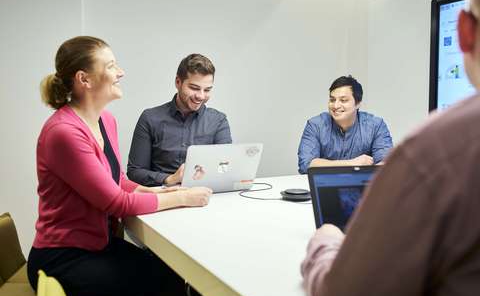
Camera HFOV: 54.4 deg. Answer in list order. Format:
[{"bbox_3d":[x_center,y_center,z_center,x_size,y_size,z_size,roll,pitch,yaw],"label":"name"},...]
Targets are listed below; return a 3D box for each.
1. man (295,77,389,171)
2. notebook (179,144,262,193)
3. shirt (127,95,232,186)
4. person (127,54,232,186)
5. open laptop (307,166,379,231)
[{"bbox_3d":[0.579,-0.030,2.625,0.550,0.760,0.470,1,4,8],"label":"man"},{"bbox_3d":[-0.128,0.083,2.048,0.337,0.221,0.330,-1,4,-27],"label":"notebook"},{"bbox_3d":[-0.280,0.041,2.189,0.510,0.580,0.420,-1,4,-18],"label":"shirt"},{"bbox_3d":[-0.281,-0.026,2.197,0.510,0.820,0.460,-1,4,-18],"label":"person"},{"bbox_3d":[0.402,0.172,1.350,0.320,0.195,0.320,0,4,-11],"label":"open laptop"}]

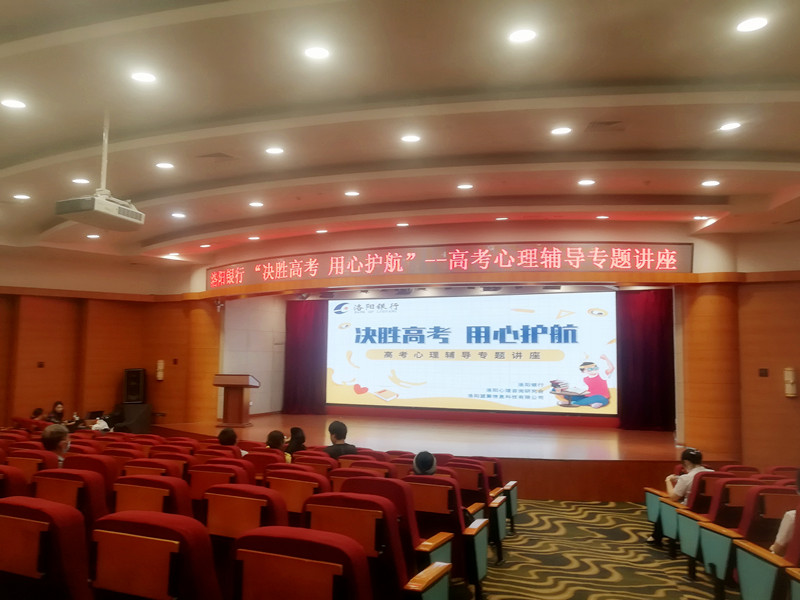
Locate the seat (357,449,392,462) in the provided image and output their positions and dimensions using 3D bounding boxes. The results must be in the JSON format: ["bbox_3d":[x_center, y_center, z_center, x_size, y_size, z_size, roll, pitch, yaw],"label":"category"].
[{"bbox_3d":[-0.243,2.301,7.573,0.570,0.980,0.620,-2,-6,22],"label":"seat"}]

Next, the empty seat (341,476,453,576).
[{"bbox_3d":[0.006,1.596,3.926,0.600,1.030,0.680,-2,-5,21],"label":"empty seat"}]

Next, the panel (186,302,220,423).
[{"bbox_3d":[-4.740,1.477,15.123,0.920,2.940,0.250,4,-7,-36],"label":"panel"}]

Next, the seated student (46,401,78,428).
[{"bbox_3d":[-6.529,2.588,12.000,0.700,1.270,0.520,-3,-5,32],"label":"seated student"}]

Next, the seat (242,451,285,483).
[{"bbox_3d":[-1.226,1.966,6.117,0.570,0.980,0.620,-2,-6,22],"label":"seat"}]

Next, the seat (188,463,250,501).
[{"bbox_3d":[-1.125,1.625,4.355,0.570,1.030,0.680,-1,-5,20],"label":"seat"}]

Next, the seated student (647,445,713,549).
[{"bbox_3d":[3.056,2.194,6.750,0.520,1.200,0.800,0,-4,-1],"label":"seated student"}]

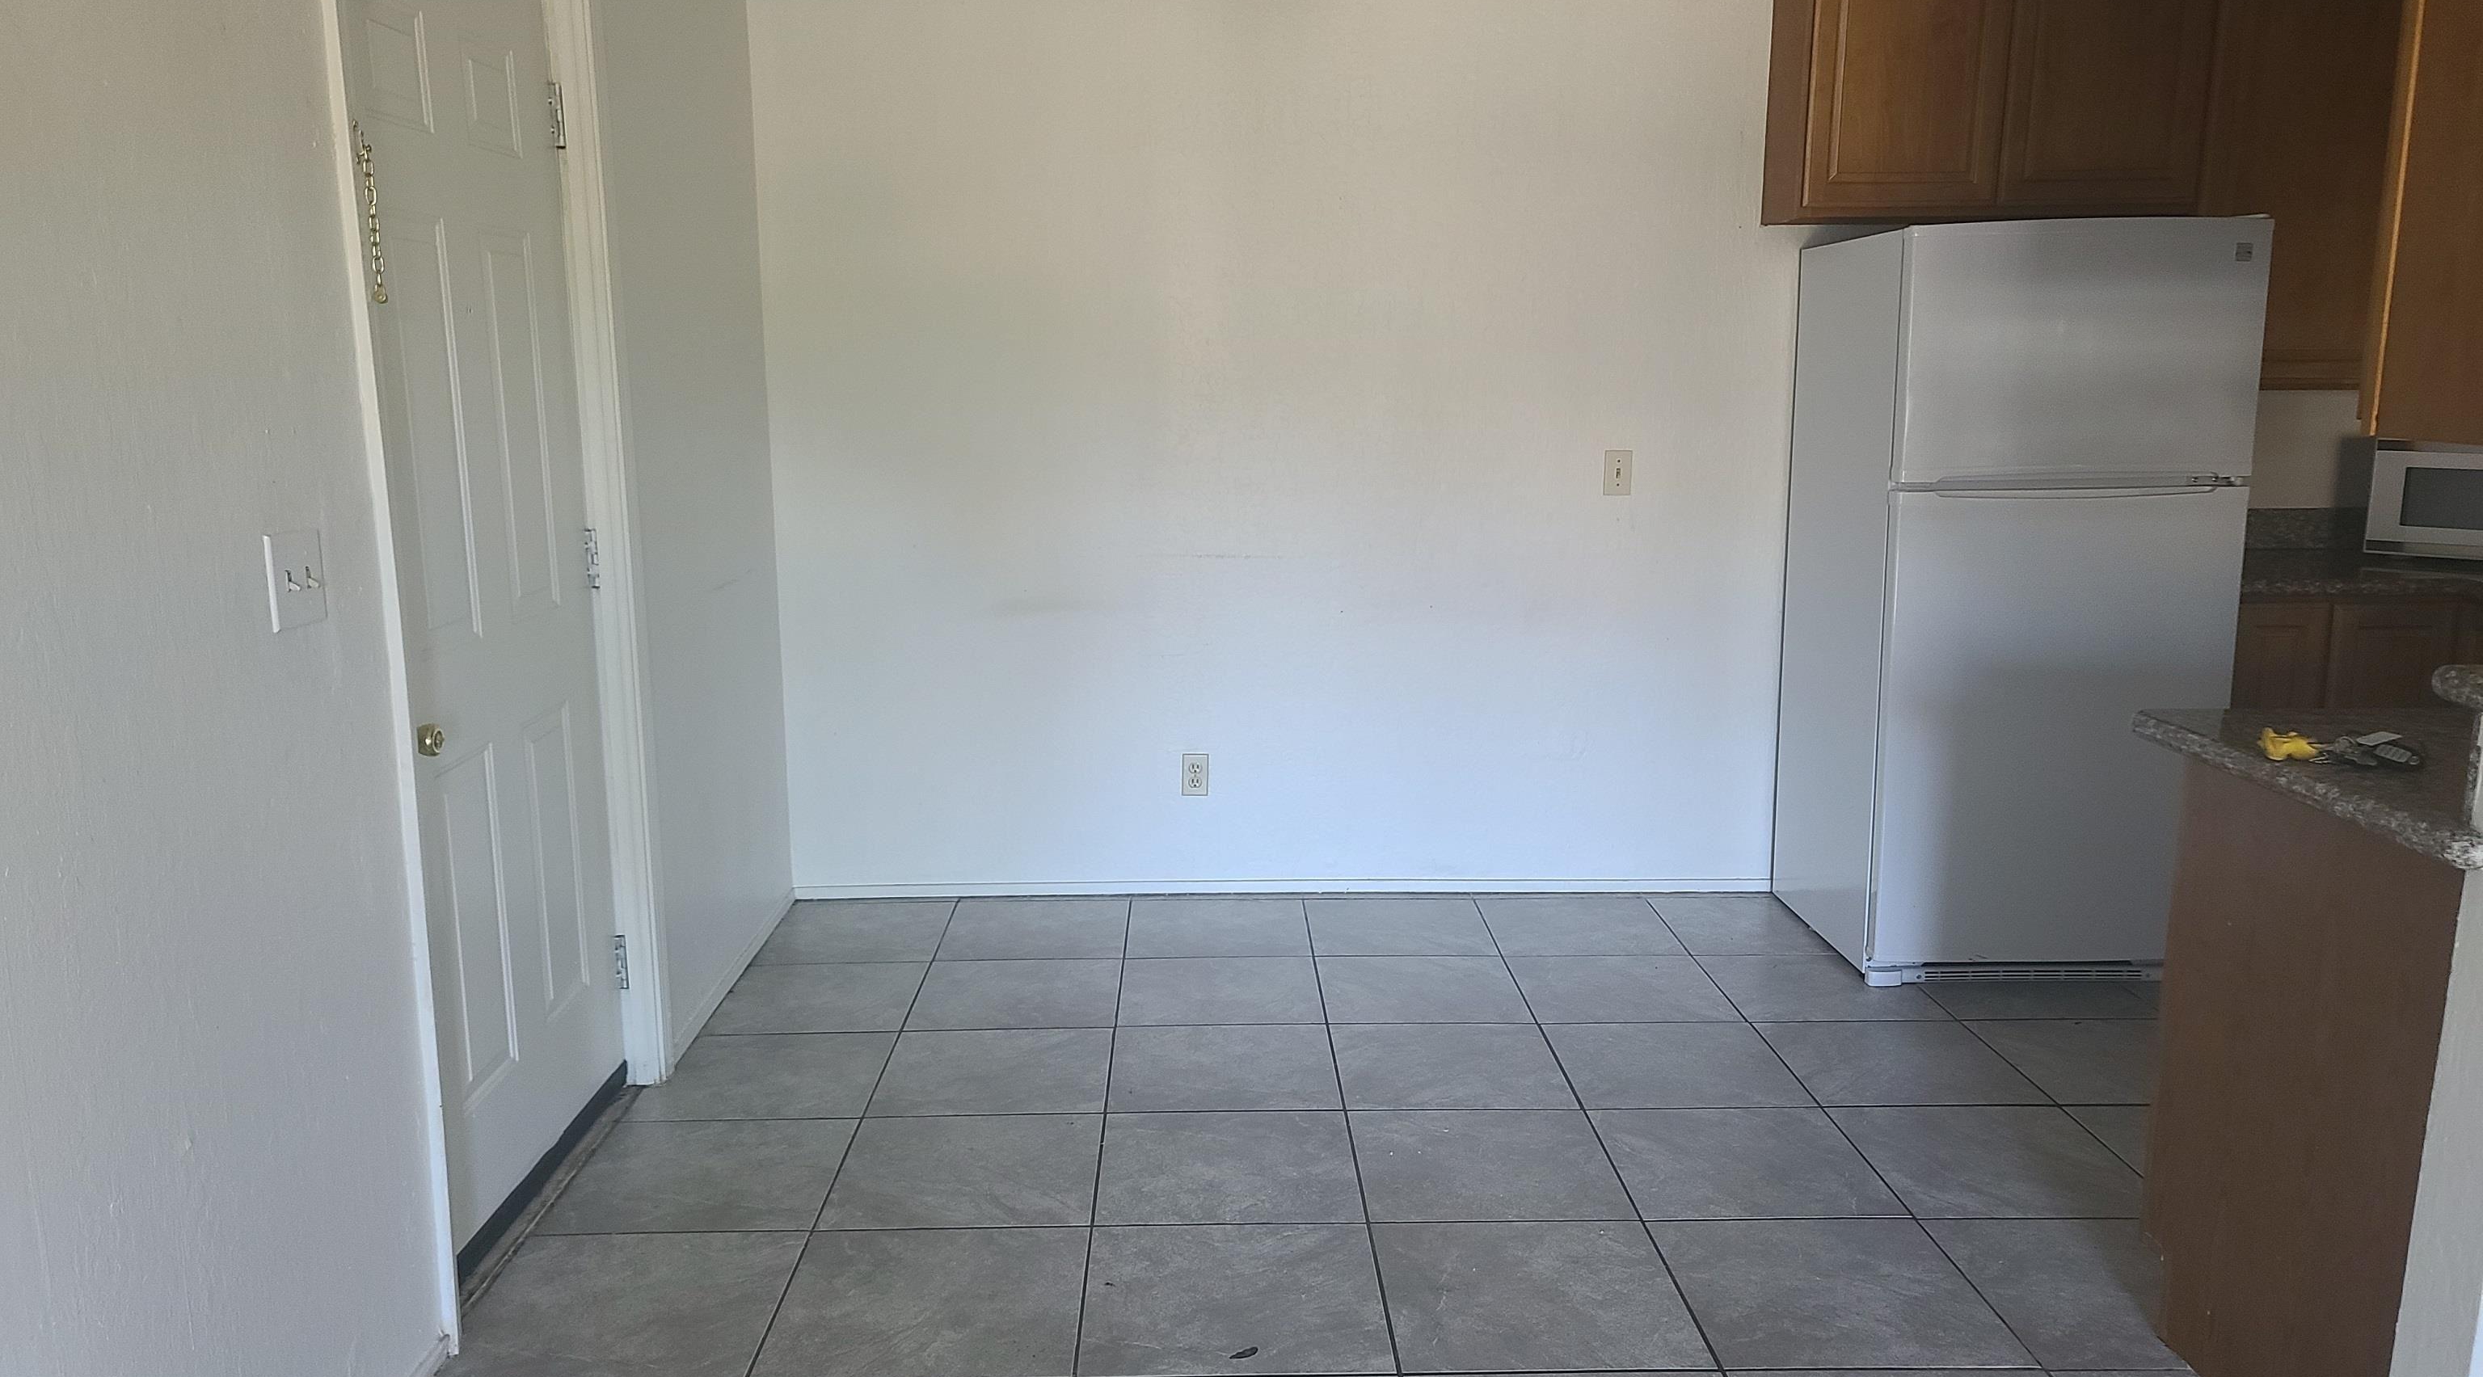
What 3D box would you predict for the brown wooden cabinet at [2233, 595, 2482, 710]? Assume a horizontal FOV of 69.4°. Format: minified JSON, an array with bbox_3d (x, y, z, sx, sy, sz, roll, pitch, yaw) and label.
[{"bbox_3d":[2.528,0.162,4.502,0.640,0.875,0.610,0,10,-1],"label":"brown wooden cabinet"}]

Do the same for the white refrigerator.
[{"bbox_3d":[1.802,-0.214,4.301,0.750,1.685,0.775,0,10,-1],"label":"white refrigerator"}]

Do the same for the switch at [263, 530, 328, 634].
[{"bbox_3d":[-1.136,-0.132,2.166,0.018,0.115,0.116,0,10,-1],"label":"switch"}]

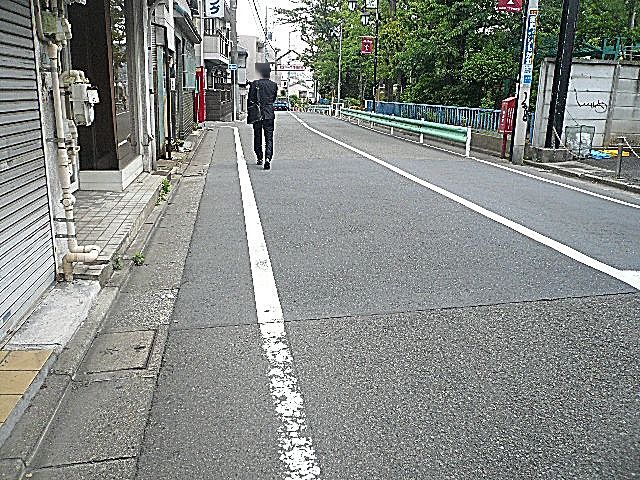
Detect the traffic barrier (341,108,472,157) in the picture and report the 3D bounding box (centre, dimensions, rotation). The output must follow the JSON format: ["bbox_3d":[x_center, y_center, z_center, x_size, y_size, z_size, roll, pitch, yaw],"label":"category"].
[{"bbox_3d":[2.238,-4.415,19.275,0.200,0.683,15.850,0,16,-9],"label":"traffic barrier"}]

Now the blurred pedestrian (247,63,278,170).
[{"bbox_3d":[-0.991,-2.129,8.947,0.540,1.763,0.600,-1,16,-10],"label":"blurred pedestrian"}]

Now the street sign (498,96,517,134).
[{"bbox_3d":[4.261,-2.802,11.627,0.250,0.761,0.280,-1,16,-10],"label":"street sign"}]

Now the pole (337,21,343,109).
[{"bbox_3d":[1.114,-9.392,28.816,0.140,4.994,0.140,-1,16,-10],"label":"pole"}]

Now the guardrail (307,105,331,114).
[{"bbox_3d":[-0.180,-9.800,39.000,0.200,0.700,12.000,0,16,-8],"label":"guardrail"}]

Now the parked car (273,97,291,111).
[{"bbox_3d":[-3.941,-13.923,53.000,1.680,1.470,4.100,1,16,-5],"label":"parked car"}]

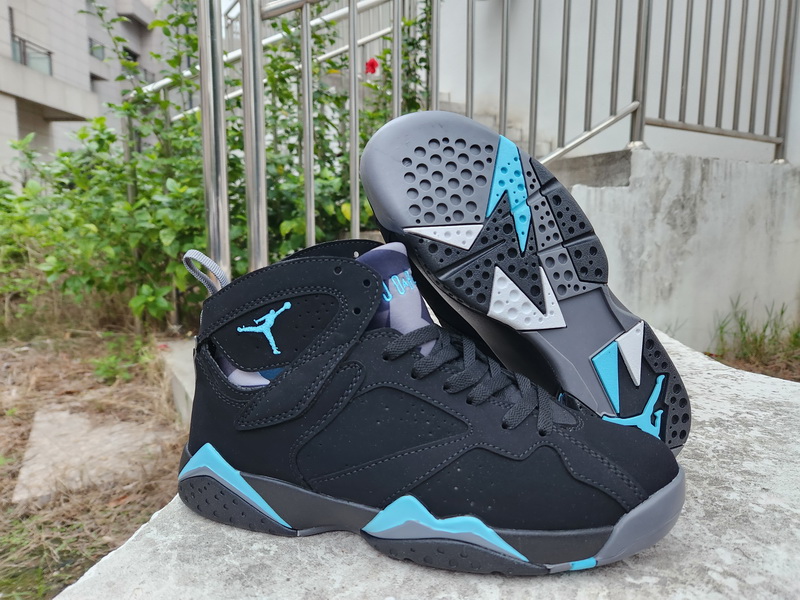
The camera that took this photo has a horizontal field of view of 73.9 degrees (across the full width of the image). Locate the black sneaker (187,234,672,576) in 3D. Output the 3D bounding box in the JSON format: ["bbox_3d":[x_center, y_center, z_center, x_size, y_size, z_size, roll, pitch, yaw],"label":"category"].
[{"bbox_3d":[0.009,0.045,0.307,0.297,0.163,0.108,1,6,11],"label":"black sneaker"}]

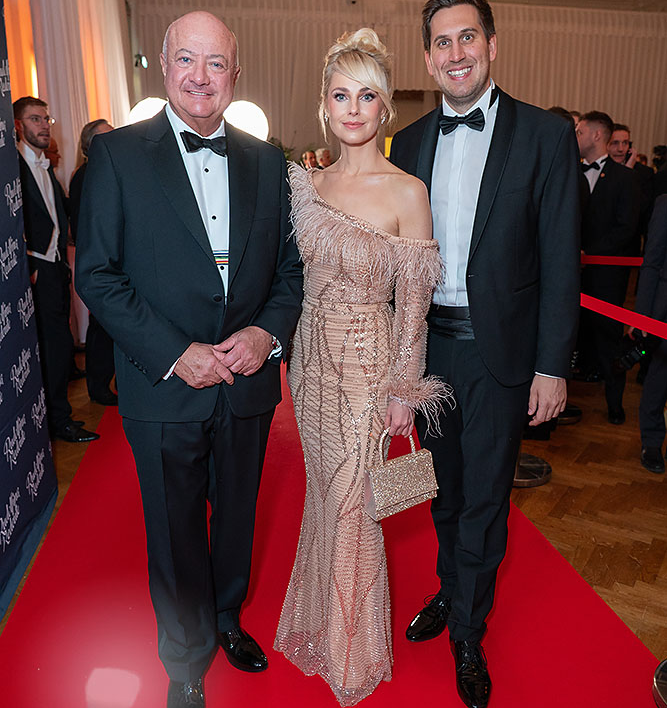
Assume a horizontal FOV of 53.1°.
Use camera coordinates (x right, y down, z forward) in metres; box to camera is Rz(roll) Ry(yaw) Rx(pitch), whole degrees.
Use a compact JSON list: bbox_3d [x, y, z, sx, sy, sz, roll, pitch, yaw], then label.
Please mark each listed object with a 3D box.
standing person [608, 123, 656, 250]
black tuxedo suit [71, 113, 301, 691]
[{"bbox_3d":[1.860,-0.592,4.436,0.540,1.790,0.380,5,15,21],"label":"standing person"},{"bbox_3d":[-0.353,0.173,1.783,0.570,1.515,0.420,-5,16,-22],"label":"black tuxedo suit"}]

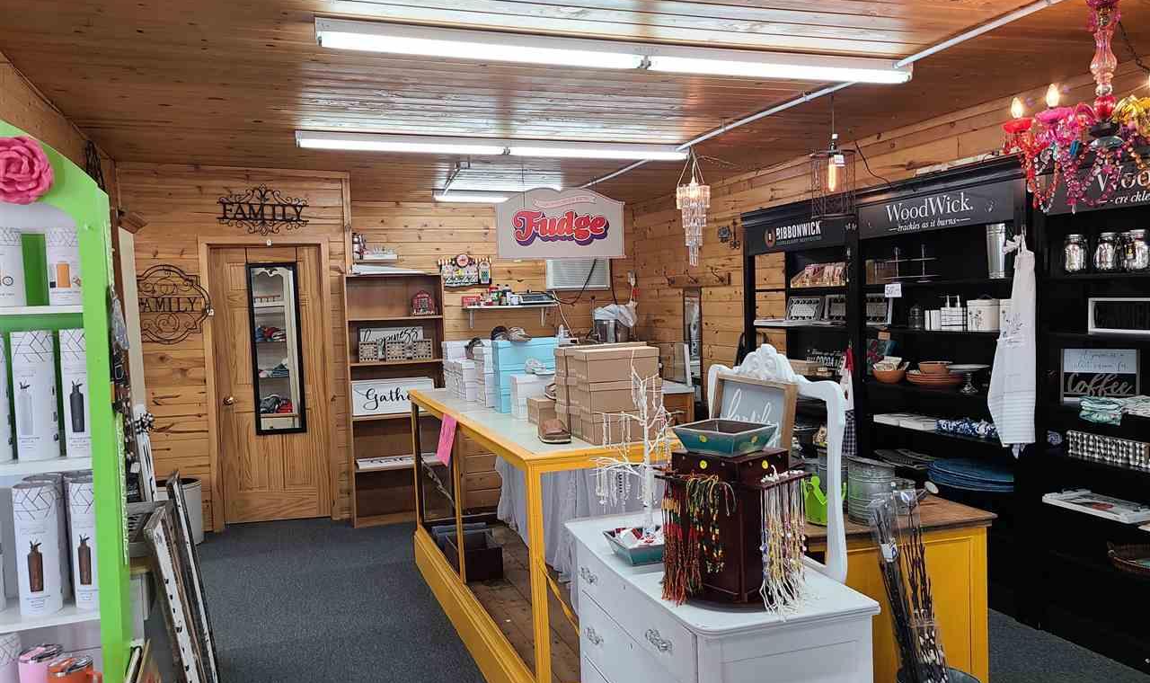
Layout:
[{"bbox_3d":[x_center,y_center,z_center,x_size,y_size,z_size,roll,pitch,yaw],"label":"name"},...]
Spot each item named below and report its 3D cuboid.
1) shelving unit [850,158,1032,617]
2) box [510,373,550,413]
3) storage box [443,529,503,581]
[{"bbox_3d":[1.990,0.210,4.531,0.345,2.144,1.243,-3,3,-18],"label":"shelving unit"},{"bbox_3d":[-0.153,0.238,4.003,0.283,0.180,0.129,-3,3,-20],"label":"box"},{"bbox_3d":[-0.490,1.051,4.207,0.208,0.166,0.290,-3,3,-21],"label":"storage box"}]

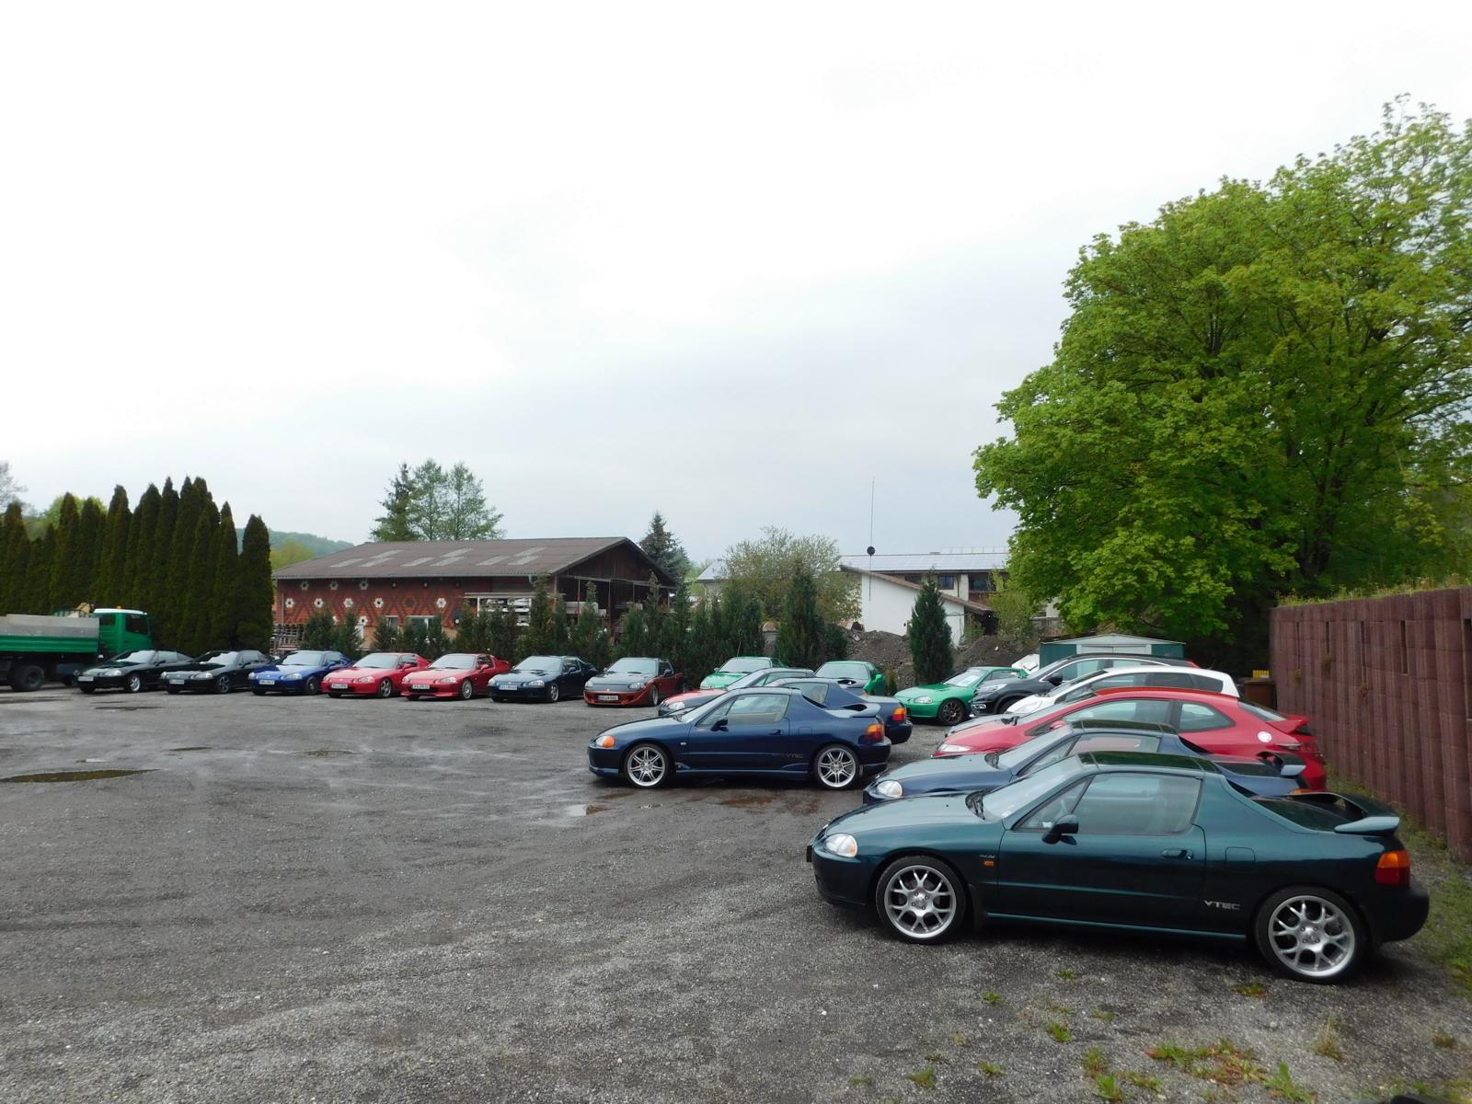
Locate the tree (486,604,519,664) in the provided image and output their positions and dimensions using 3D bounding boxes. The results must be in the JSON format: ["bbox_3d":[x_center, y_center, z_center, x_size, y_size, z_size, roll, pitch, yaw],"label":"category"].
[{"bbox_3d":[-7.131,2.916,32.275,1.100,2.600,1.100,1,-4,-12],"label":"tree"}]

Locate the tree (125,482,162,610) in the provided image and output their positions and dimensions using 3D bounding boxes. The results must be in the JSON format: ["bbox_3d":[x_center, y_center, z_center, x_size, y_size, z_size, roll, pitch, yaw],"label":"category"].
[{"bbox_3d":[-23.399,1.103,42.244,1.410,7.600,1.410,2,-4,-29],"label":"tree"}]

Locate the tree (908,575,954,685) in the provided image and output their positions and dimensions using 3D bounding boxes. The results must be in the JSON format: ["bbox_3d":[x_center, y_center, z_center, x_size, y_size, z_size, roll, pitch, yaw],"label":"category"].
[{"bbox_3d":[5.171,2.304,28.310,1.220,3.410,1.220,-1,-4,10],"label":"tree"}]

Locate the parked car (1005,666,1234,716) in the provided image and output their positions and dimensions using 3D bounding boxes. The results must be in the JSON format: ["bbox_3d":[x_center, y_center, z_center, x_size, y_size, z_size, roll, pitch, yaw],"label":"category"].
[{"bbox_3d":[6.445,2.714,17.861,4.050,1.530,1.730,1,-4,7],"label":"parked car"}]

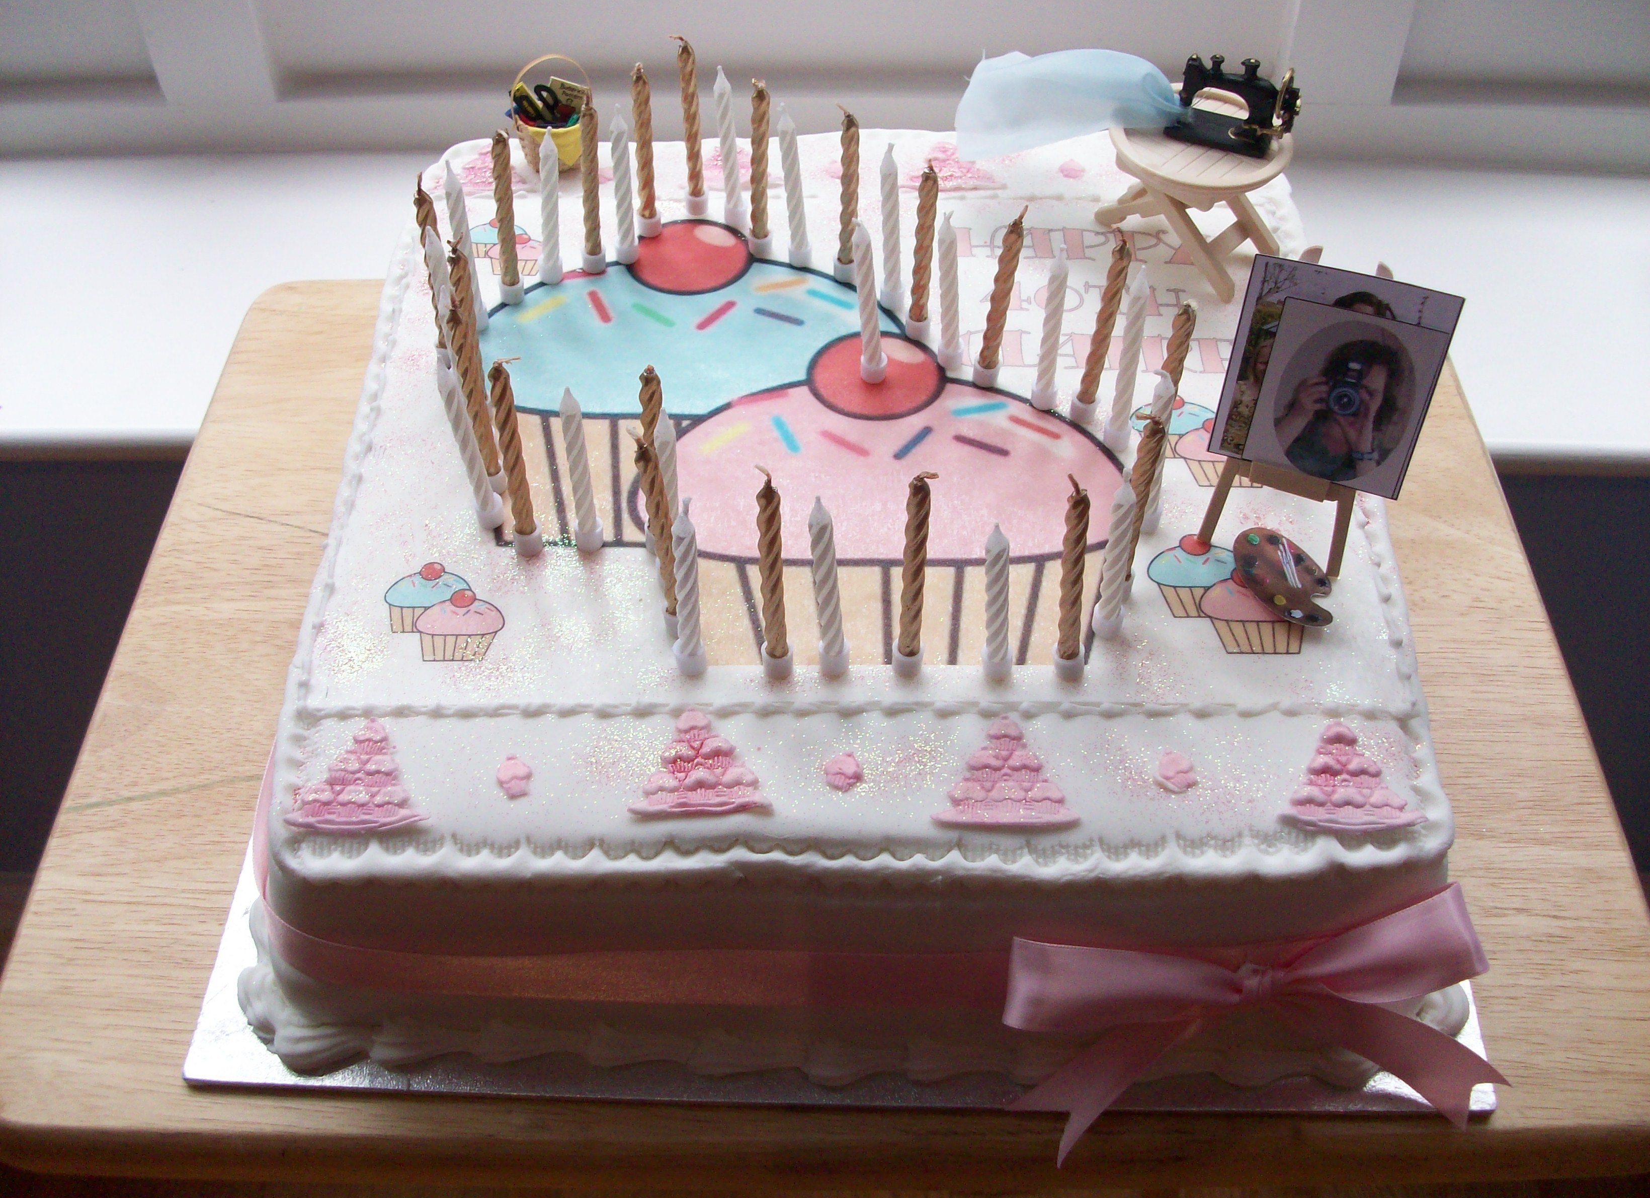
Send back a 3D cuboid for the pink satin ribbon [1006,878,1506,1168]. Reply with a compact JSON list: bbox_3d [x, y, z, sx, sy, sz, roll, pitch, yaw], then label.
[{"bbox_3d":[0.111,0.107,0.411,0.132,0.075,0.048,0,50,0],"label":"pink satin ribbon"}]

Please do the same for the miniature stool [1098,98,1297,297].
[{"bbox_3d":[0.123,-0.136,0.544,0.060,0.045,0.059,0,49,0],"label":"miniature stool"}]

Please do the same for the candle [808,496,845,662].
[{"bbox_3d":[0.000,-0.005,0.415,0.006,0.058,0.006,-3,47,3],"label":"candle"}]

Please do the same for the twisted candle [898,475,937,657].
[{"bbox_3d":[0.023,-0.007,0.410,0.006,0.069,0.006,0,49,0],"label":"twisted candle"}]

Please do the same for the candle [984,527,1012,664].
[{"bbox_3d":[0.045,-0.001,0.417,0.006,0.055,0.006,-3,49,4],"label":"candle"}]

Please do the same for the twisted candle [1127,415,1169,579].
[{"bbox_3d":[0.083,-0.025,0.430,0.006,0.062,0.006,0,49,-1],"label":"twisted candle"}]

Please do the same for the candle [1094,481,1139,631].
[{"bbox_3d":[0.077,-0.012,0.425,0.006,0.058,0.006,-2,49,2],"label":"candle"}]

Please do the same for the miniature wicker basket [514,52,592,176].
[{"bbox_3d":[-0.098,-0.174,0.577,0.028,0.044,0.026,-2,49,-2],"label":"miniature wicker basket"}]

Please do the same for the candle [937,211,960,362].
[{"bbox_3d":[0.038,-0.096,0.499,0.008,0.057,0.008,-3,52,3],"label":"candle"}]

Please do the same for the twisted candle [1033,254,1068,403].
[{"bbox_3d":[0.069,-0.082,0.486,0.006,0.056,0.006,-1,49,1],"label":"twisted candle"}]

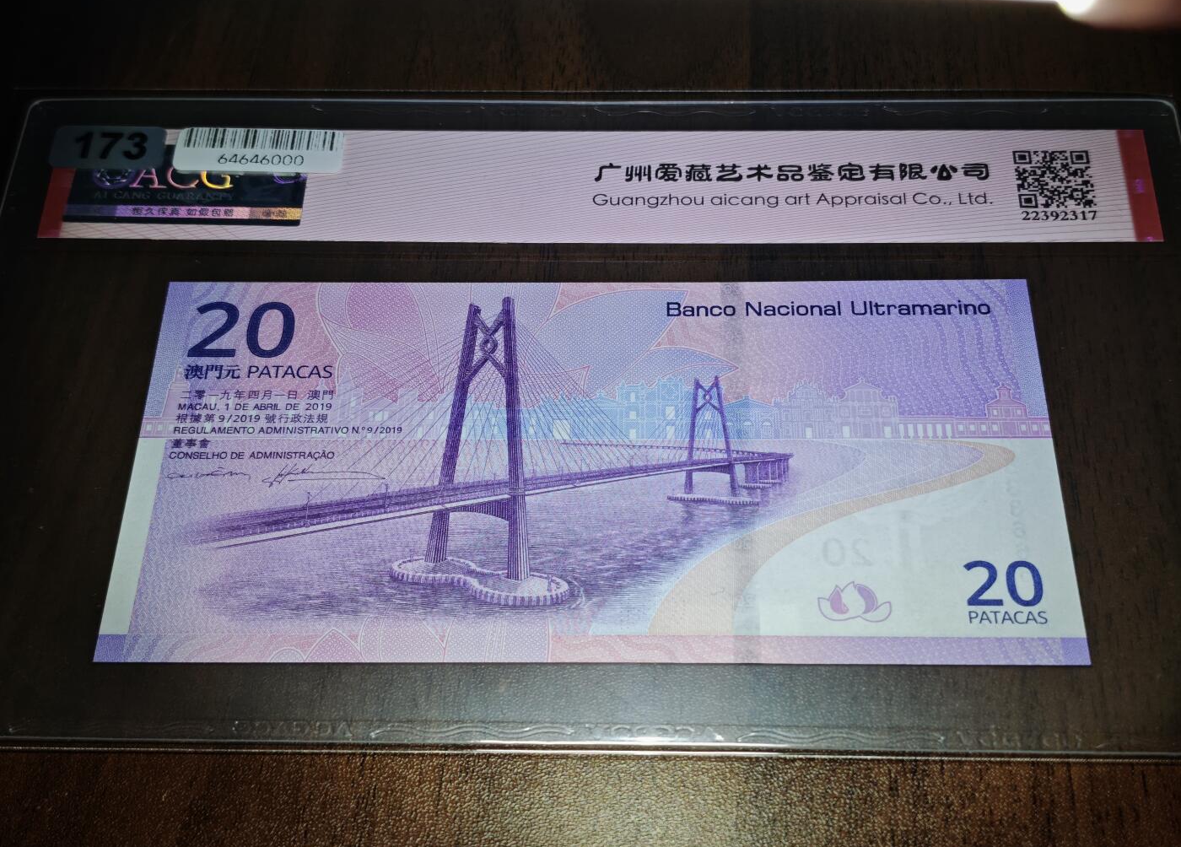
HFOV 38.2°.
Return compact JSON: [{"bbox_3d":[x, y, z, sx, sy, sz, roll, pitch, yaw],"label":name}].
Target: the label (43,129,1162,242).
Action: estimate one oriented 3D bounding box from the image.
[{"bbox_3d":[0.001,-0.042,0.298,0.193,0.001,0.026,0,55,2],"label":"label"}]

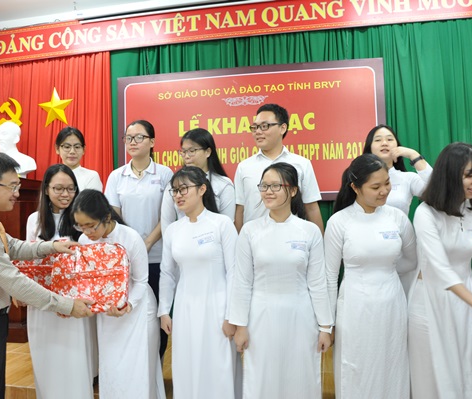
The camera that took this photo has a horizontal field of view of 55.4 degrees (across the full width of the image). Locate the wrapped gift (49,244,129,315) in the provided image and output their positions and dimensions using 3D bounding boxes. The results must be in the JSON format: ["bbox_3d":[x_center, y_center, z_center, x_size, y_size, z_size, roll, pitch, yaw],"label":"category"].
[{"bbox_3d":[-0.655,0.354,2.030,0.340,0.295,0.160,-1,-3,3],"label":"wrapped gift"}]

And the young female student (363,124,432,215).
[{"bbox_3d":[0.959,0.338,2.640,0.470,1.566,0.320,-1,-3,14],"label":"young female student"}]

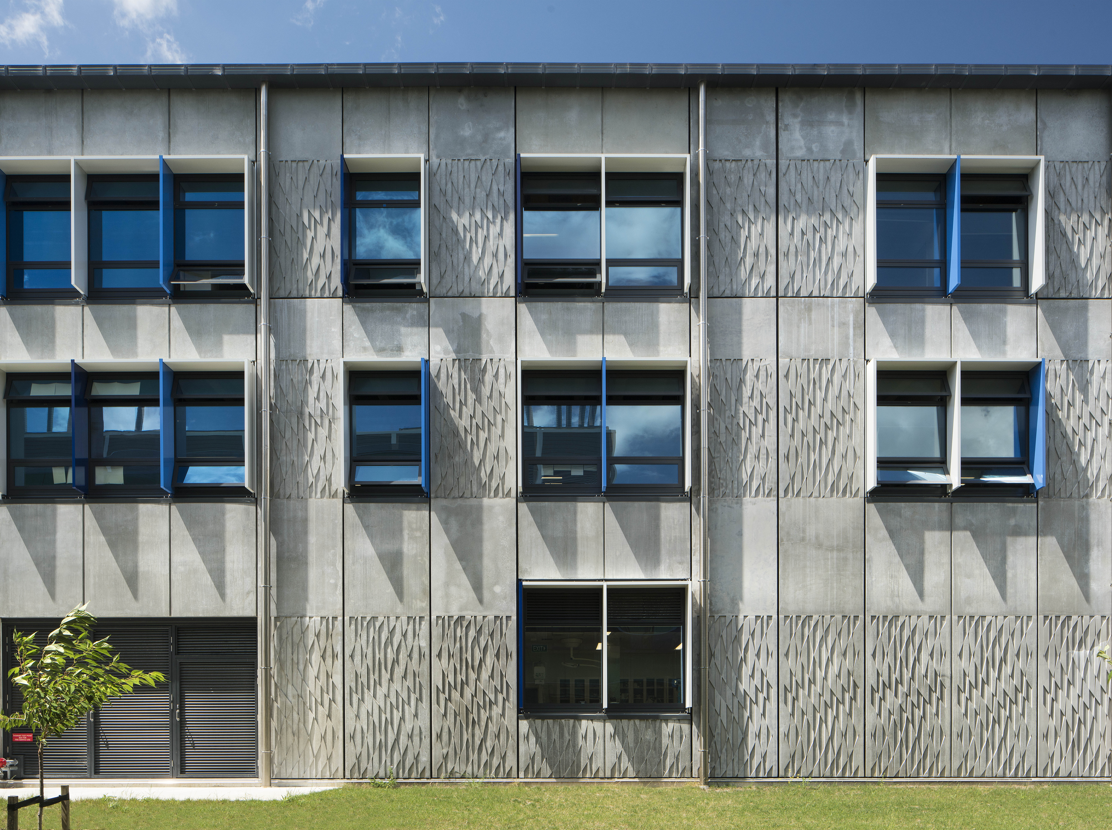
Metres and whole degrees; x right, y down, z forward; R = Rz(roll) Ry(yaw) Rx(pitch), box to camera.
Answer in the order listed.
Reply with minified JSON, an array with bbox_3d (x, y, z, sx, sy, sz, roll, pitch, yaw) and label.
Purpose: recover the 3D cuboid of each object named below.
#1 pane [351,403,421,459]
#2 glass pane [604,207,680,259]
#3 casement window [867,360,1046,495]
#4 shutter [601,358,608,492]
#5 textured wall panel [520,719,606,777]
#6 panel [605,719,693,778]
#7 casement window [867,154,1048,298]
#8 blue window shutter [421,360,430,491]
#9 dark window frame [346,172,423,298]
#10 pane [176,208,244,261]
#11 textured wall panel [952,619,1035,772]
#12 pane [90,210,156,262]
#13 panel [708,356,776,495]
[{"bbox_3d":[-2.996,0.286,14.780,1.264,0.970,0.030,0,0,0],"label":"pane"},{"bbox_3d":[1.529,-3.185,14.515,1.342,0.951,0.030,0,0,0],"label":"glass pane"},{"bbox_3d":[6.888,0.222,14.270,2.959,2.316,0.400,0,0,0],"label":"casement window"},{"bbox_3d":[0.828,0.129,14.400,0.075,2.221,0.400,0,0,0],"label":"shutter"},{"bbox_3d":[0.106,5.828,14.550,1.487,1.036,0.100,0,0,0],"label":"textured wall panel"},{"bbox_3d":[1.622,5.828,14.550,1.512,1.036,0.100,0,0,0],"label":"panel"},{"bbox_3d":[6.860,-3.200,14.220,2.950,2.330,0.460,0,0,0],"label":"casement window"},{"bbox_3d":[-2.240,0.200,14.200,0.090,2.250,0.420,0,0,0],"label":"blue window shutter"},{"bbox_3d":[-2.989,-3.156,14.630,1.384,2.195,0.100,0,0,0],"label":"dark window frame"},{"bbox_3d":[-5.985,-3.141,14.470,1.272,0.907,0.030,0,0,0],"label":"pane"},{"bbox_3d":[7.613,4.889,14.450,1.459,2.809,0.100,0,0,0],"label":"textured wall panel"},{"bbox_3d":[-7.485,-3.132,14.470,1.288,0.890,0.030,0,0,0],"label":"pane"},{"bbox_3d":[3.195,0.241,14.730,1.412,2.463,0.100,0,0,0],"label":"panel"}]

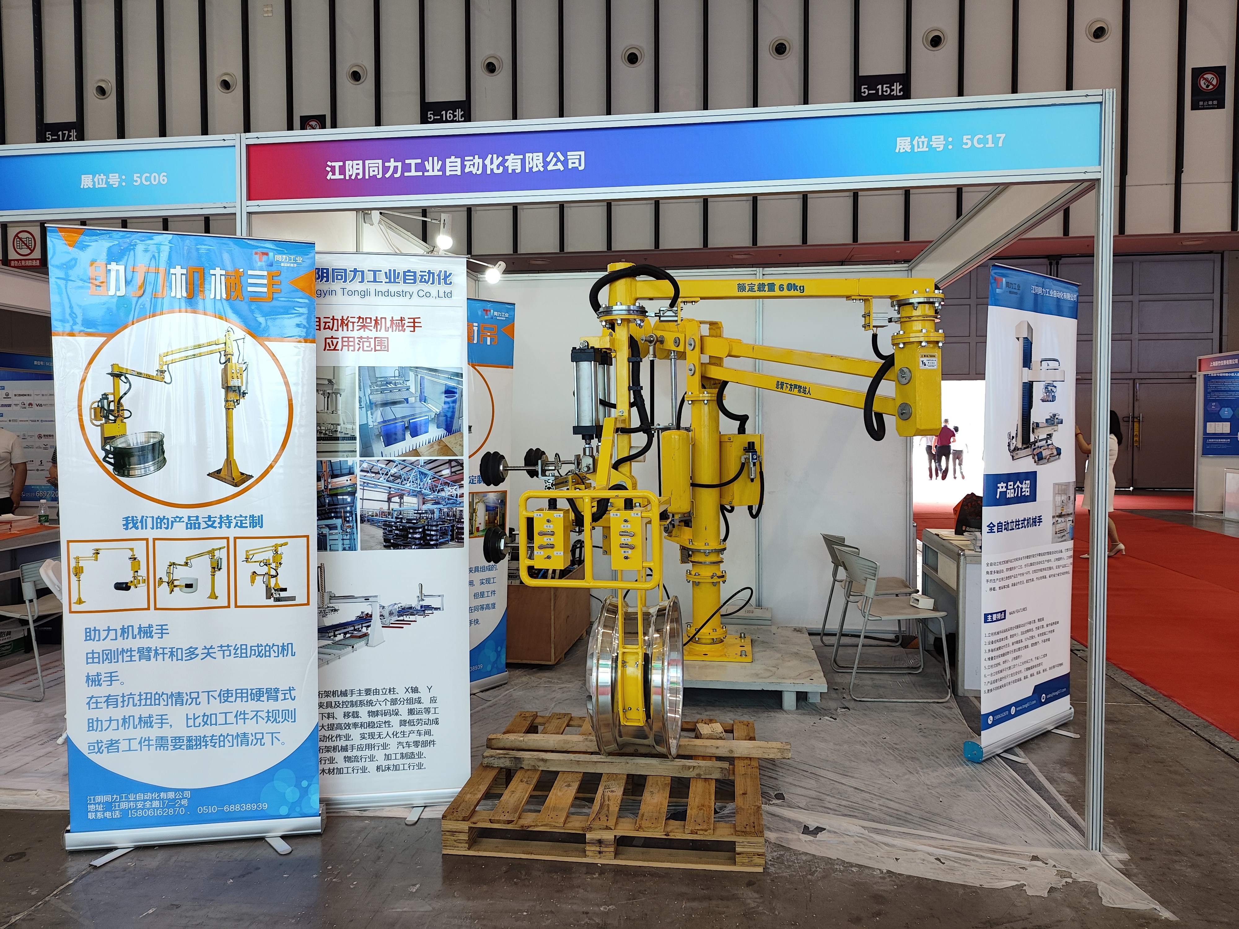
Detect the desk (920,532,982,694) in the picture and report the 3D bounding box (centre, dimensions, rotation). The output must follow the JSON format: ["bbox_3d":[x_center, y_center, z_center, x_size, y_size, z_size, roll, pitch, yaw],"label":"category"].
[{"bbox_3d":[2.082,0.812,4.916,0.500,0.765,0.970,0,3,7],"label":"desk"}]

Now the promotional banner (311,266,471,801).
[{"bbox_3d":[-0.970,0.258,3.166,0.840,2.060,0.135,-1,3,-10],"label":"promotional banner"}]

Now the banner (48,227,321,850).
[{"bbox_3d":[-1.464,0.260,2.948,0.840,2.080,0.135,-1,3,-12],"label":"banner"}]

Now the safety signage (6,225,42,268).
[{"bbox_3d":[-13.575,-4.976,19.604,0.830,0.978,0.030,0,3,7],"label":"safety signage"}]

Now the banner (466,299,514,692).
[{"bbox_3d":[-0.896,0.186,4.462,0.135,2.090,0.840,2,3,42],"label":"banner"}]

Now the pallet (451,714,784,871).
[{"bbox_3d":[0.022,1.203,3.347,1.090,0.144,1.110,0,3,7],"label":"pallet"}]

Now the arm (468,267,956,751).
[{"bbox_3d":[0.462,0.133,4.009,1.780,1.950,2.500,0,3,7],"label":"arm"}]

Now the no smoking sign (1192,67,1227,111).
[{"bbox_3d":[11.257,-7.183,16.413,0.610,0.803,0.030,0,3,7],"label":"no smoking sign"}]

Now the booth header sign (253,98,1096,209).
[{"bbox_3d":[0.098,-1.062,2.953,2.940,0.250,0.050,0,3,7],"label":"booth header sign"}]

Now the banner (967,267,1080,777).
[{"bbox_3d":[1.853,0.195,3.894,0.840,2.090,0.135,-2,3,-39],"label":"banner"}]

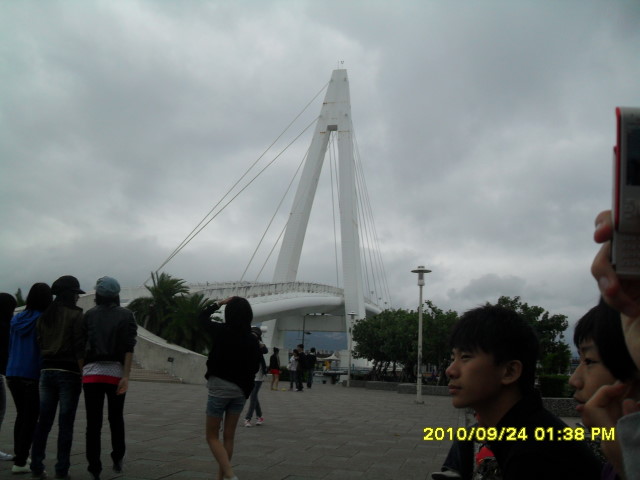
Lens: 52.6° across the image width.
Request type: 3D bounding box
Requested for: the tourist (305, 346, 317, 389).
[{"bbox_3d":[-0.361,5.372,27.161,0.500,1.681,0.380,1,-11,6],"label":"tourist"}]

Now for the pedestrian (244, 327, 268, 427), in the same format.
[{"bbox_3d":[-1.041,2.193,10.450,0.520,1.566,0.420,-2,-12,21],"label":"pedestrian"}]

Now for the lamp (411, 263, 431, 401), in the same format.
[{"bbox_3d":[3.150,2.888,20.106,0.620,4.243,0.620,2,-11,0],"label":"lamp"}]

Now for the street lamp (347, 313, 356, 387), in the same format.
[{"bbox_3d":[1.606,5.803,34.579,0.560,3.957,0.560,2,-11,0],"label":"street lamp"}]

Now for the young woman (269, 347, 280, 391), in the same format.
[{"bbox_3d":[-1.696,4.926,24.754,0.330,1.607,0.470,13,-15,-43],"label":"young woman"}]

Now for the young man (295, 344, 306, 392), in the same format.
[{"bbox_3d":[-0.704,4.890,24.770,0.360,1.774,0.480,9,-13,-29],"label":"young man"}]

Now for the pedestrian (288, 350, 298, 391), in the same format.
[{"bbox_3d":[-1.014,5.068,25.249,0.450,1.555,0.330,-6,-14,37],"label":"pedestrian"}]

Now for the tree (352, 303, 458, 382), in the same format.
[{"bbox_3d":[3.931,4.730,29.854,4.900,3.696,4.200,2,-11,0],"label":"tree"}]

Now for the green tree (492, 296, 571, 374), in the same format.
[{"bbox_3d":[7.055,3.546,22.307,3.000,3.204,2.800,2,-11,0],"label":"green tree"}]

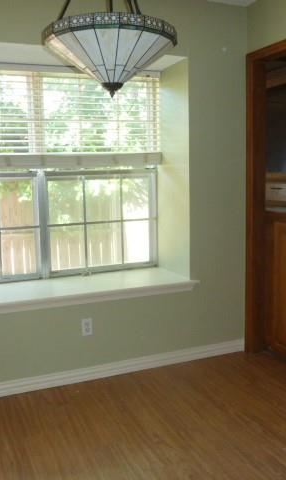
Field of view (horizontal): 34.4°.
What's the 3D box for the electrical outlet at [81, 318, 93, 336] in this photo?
[{"bbox_3d":[-0.360,0.569,3.000,0.070,0.114,0.008,-4,8,-21],"label":"electrical outlet"}]

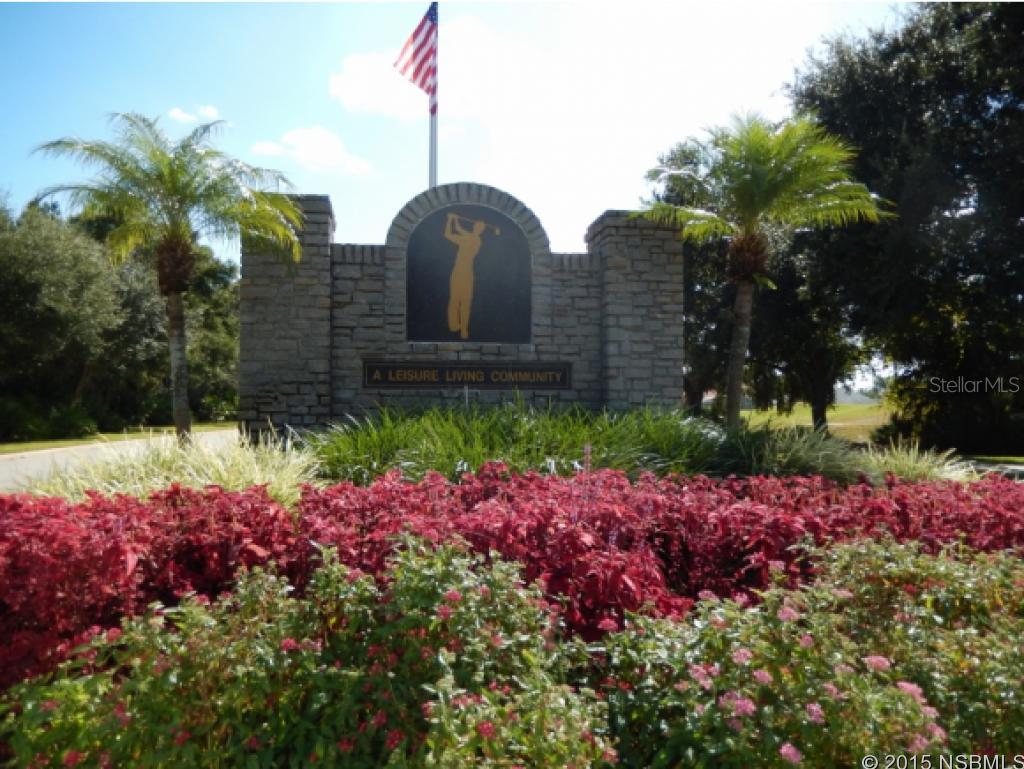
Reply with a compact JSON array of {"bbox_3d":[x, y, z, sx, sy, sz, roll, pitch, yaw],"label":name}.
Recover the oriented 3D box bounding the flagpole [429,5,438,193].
[{"bbox_3d":[-1.125,-2.430,10.600,0.100,6.900,0.100,0,-1,0],"label":"flagpole"}]

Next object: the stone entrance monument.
[{"bbox_3d":[-0.530,-0.860,9.050,5.200,3.100,0.950,0,-1,-9],"label":"stone entrance monument"}]

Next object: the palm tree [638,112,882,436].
[{"bbox_3d":[2.870,-1.210,8.400,2.820,3.700,2.750,0,-1,0],"label":"palm tree"}]

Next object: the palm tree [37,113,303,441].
[{"bbox_3d":[-3.600,-1.070,7.800,2.800,3.550,2.700,0,-1,0],"label":"palm tree"}]

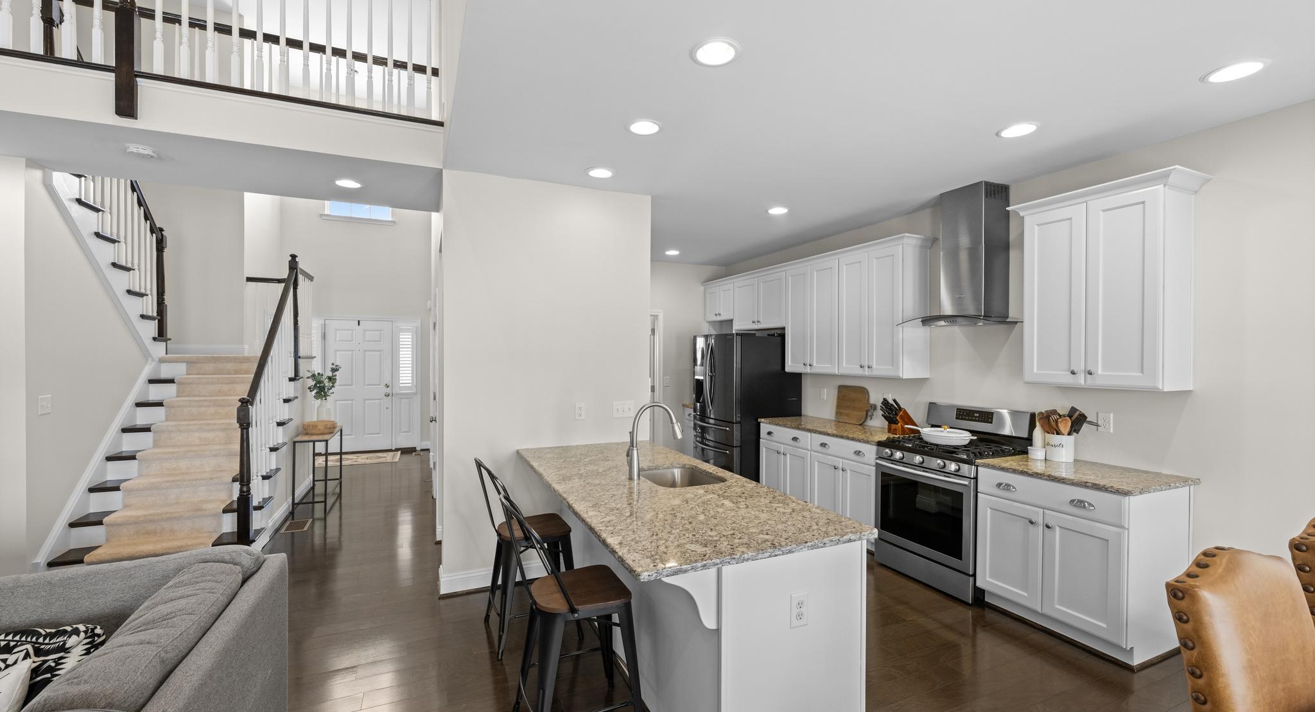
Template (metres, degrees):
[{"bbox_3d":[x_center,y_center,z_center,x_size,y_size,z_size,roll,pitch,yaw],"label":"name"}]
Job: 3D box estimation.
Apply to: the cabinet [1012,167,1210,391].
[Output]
[{"bbox_3d":[2.585,-0.379,2.979,0.393,1.122,0.801,0,0,-24],"label":"cabinet"}]

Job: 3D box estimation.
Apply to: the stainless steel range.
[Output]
[{"bbox_3d":[2.087,0.967,3.652,0.697,1.174,0.756,0,0,-24],"label":"stainless steel range"}]

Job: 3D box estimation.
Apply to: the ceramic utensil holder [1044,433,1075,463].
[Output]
[{"bbox_3d":[2.503,0.561,3.177,0.124,0.169,0.129,0,0,-24],"label":"ceramic utensil holder"}]

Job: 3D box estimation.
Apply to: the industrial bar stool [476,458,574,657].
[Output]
[{"bbox_3d":[-0.733,1.068,2.868,0.527,0.975,0.428,0,0,-24],"label":"industrial bar stool"}]

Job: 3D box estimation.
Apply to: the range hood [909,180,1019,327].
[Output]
[{"bbox_3d":[2.208,-0.710,3.696,0.497,0.995,0.756,0,0,-24],"label":"range hood"}]

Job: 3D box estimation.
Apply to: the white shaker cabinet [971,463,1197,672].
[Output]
[{"bbox_3d":[2.438,1.121,2.975,0.637,0.869,0.756,0,0,-24],"label":"white shaker cabinet"}]

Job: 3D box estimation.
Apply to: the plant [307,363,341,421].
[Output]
[{"bbox_3d":[-3.553,0.435,5.389,0.298,0.707,0.298,0,0,-24],"label":"plant"}]

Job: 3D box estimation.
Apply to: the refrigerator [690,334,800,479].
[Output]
[{"bbox_3d":[0.984,0.660,5.784,0.895,1.776,0.905,0,0,-24],"label":"refrigerator"}]

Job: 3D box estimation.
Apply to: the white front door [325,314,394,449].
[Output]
[{"bbox_3d":[-4.670,0.468,8.000,0.915,2.030,0.060,0,0,-24],"label":"white front door"}]

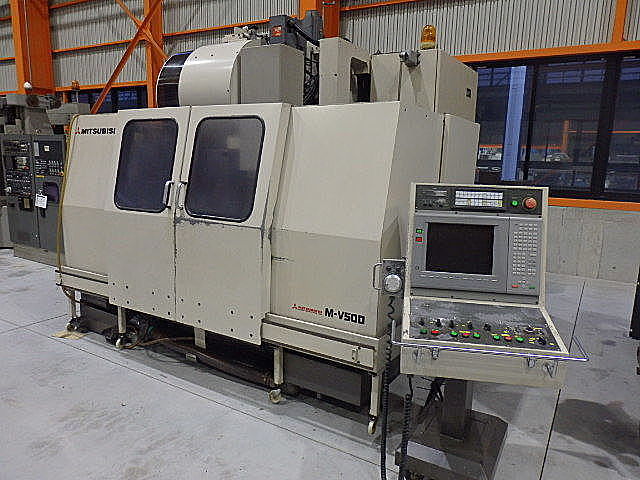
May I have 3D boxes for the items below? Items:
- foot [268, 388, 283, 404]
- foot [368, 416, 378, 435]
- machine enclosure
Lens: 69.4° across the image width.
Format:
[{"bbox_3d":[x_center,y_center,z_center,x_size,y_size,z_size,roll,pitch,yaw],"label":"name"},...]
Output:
[{"bbox_3d":[-0.252,0.903,2.674,0.066,0.088,0.052,7,12,30],"label":"foot"},{"bbox_3d":[0.281,0.963,2.398,0.042,0.090,0.070,7,12,30],"label":"foot"},{"bbox_3d":[-0.429,-0.275,3.638,2.738,1.311,1.852,7,12,30],"label":"machine enclosure"}]

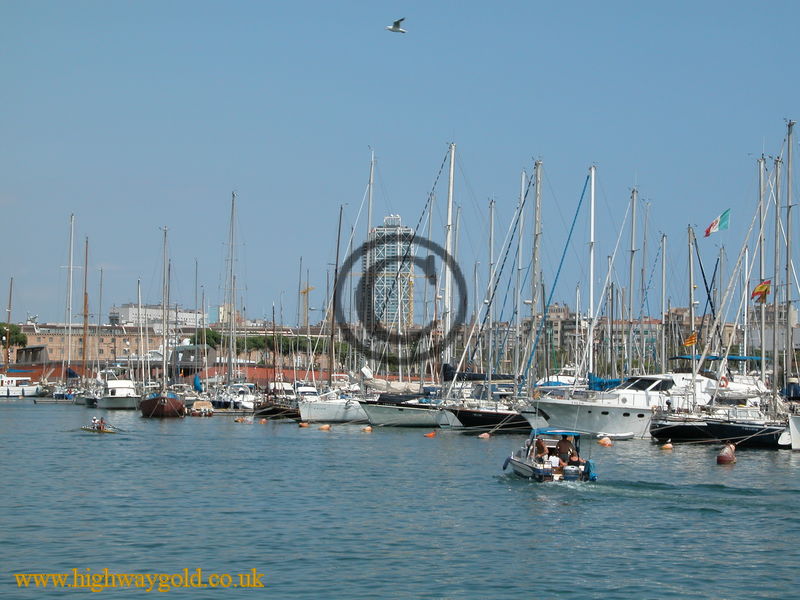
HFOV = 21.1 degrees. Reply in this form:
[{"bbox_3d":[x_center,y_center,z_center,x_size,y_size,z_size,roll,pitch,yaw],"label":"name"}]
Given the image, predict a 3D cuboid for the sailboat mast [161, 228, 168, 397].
[{"bbox_3d":[-22.072,1.024,202.089,0.260,15.709,0.260,0,-2,0],"label":"sailboat mast"}]

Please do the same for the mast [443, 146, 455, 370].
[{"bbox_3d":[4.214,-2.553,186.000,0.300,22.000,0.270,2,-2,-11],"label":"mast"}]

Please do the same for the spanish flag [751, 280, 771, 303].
[{"bbox_3d":[18.953,-0.447,113.000,1.000,1.000,0.200,1,-2,-9],"label":"spanish flag"}]

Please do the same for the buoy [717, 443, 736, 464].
[{"bbox_3d":[14.244,6.686,93.623,0.820,0.980,0.820,0,-2,0],"label":"buoy"}]

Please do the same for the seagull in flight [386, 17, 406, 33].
[{"bbox_3d":[-0.088,-6.922,54.000,0.570,0.420,1.150,0,-2,3],"label":"seagull in flight"}]

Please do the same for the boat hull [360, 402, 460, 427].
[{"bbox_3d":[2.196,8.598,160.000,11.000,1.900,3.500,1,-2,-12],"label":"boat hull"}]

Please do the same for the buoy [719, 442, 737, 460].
[{"bbox_3d":[14.244,6.665,93.624,0.820,0.950,0.820,0,-2,0],"label":"buoy"}]

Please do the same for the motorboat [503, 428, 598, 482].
[{"bbox_3d":[5.490,5.781,80.547,2.050,2.000,5.100,1,-2,-26],"label":"motorboat"}]

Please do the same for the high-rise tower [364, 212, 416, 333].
[{"bbox_3d":[-10.833,-2.315,1990.000,36.000,154.000,36.000,1,-2,-18],"label":"high-rise tower"}]

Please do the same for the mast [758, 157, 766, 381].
[{"bbox_3d":[21.147,-1.295,125.123,0.240,14.044,0.240,0,-2,0],"label":"mast"}]

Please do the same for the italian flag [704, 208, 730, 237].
[{"bbox_3d":[18.022,-4.399,122.000,1.450,1.400,0.250,1,-2,-9],"label":"italian flag"}]

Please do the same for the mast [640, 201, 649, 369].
[{"bbox_3d":[19.963,-0.581,175.128,0.240,14.766,0.240,0,-2,0],"label":"mast"}]

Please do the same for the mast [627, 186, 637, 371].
[{"bbox_3d":[16.005,-0.598,148.112,0.250,14.072,0.250,0,-2,0],"label":"mast"}]

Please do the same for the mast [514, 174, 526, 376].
[{"bbox_3d":[8.598,-0.896,154.000,0.260,17.000,0.260,2,-2,-12],"label":"mast"}]

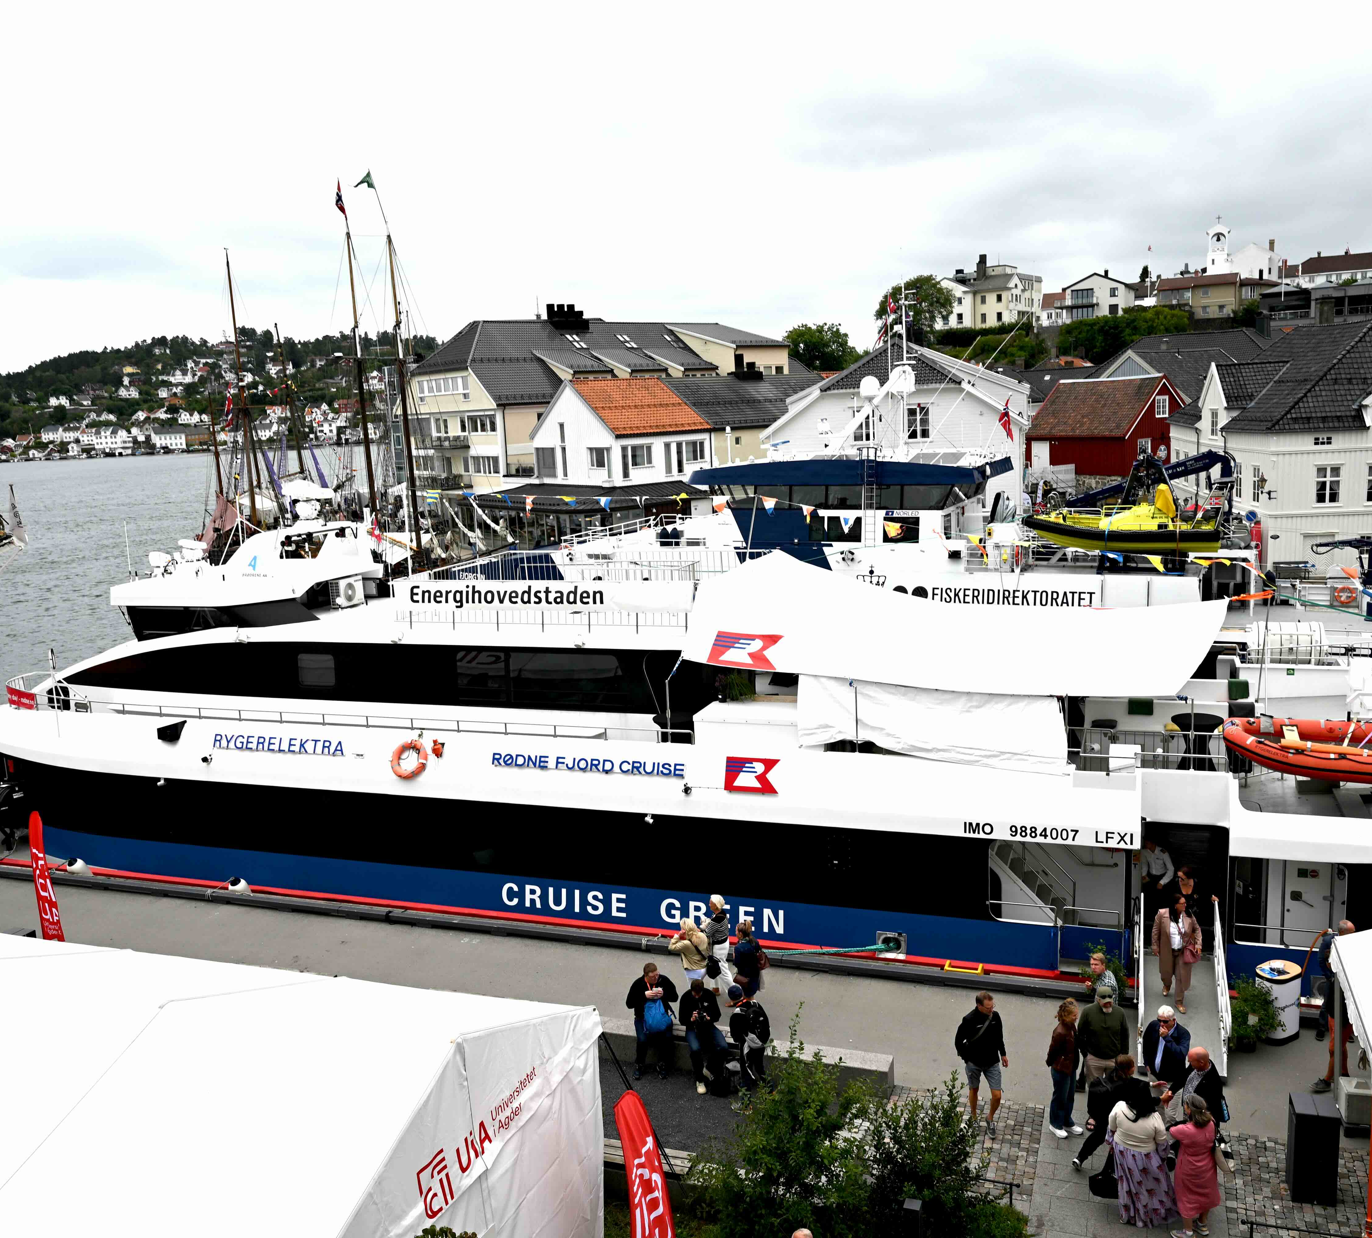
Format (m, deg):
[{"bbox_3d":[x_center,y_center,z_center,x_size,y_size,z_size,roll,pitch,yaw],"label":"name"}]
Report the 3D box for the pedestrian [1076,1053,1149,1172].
[{"bbox_3d":[4.715,5.451,13.610,0.820,1.580,0.520,-2,10,6],"label":"pedestrian"}]

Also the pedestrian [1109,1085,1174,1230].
[{"bbox_3d":[4.770,5.570,12.910,0.700,1.580,0.520,0,10,14],"label":"pedestrian"}]

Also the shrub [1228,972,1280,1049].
[{"bbox_3d":[7.999,5.449,17.405,0.750,1.100,0.750,1,11,19],"label":"shrub"}]

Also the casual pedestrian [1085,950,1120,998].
[{"bbox_3d":[5.136,5.005,15.435,0.450,1.790,0.500,-6,10,-18],"label":"casual pedestrian"}]

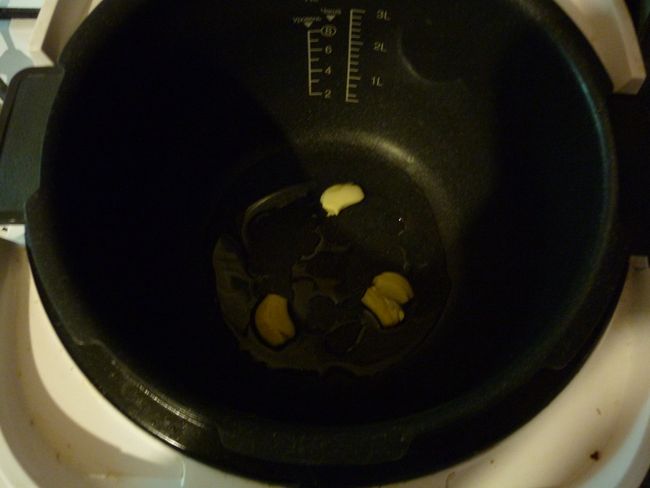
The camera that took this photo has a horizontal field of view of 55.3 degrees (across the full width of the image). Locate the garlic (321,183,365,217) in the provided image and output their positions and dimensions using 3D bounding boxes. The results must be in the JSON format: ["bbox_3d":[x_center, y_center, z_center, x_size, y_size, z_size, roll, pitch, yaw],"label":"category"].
[{"bbox_3d":[0.011,-0.030,0.393,0.029,0.015,0.019,-28,73,-9],"label":"garlic"}]

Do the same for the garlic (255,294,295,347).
[{"bbox_3d":[-0.030,0.045,0.367,0.022,0.015,0.032,-15,71,-4],"label":"garlic"}]

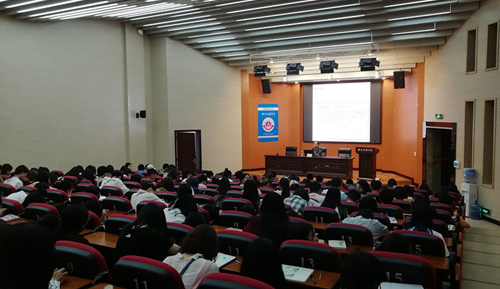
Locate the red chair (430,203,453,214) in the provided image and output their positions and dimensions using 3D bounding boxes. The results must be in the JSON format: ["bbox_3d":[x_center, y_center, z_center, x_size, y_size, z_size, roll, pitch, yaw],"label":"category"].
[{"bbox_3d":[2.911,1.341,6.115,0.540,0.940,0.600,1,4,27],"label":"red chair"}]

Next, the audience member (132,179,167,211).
[{"bbox_3d":[-1.425,1.054,5.350,0.520,1.130,0.750,2,5,27],"label":"audience member"}]

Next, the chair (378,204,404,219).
[{"bbox_3d":[1.901,1.254,5.384,0.530,0.960,0.620,2,5,25],"label":"chair"}]

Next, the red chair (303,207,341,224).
[{"bbox_3d":[0.941,1.200,4.842,0.530,0.960,0.620,2,5,26],"label":"red chair"}]

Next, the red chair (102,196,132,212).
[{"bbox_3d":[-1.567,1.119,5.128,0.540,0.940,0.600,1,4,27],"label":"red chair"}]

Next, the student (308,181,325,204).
[{"bbox_3d":[0.983,1.079,5.946,0.500,1.220,0.750,2,5,29],"label":"student"}]

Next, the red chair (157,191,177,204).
[{"bbox_3d":[-1.012,1.124,5.745,0.480,0.990,0.600,2,5,29],"label":"red chair"}]

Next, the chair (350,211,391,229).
[{"bbox_3d":[1.397,1.190,4.421,0.480,0.990,0.600,2,5,29],"label":"chair"}]

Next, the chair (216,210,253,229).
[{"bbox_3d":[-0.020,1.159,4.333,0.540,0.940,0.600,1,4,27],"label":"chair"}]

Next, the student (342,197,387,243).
[{"bbox_3d":[1.212,1.111,4.120,0.520,1.130,0.750,2,5,27],"label":"student"}]

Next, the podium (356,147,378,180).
[{"bbox_3d":[4.417,0.730,14.600,0.800,1.200,0.550,1,5,18],"label":"podium"}]

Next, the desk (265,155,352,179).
[{"bbox_3d":[2.342,0.841,15.557,3.522,0.748,0.720,2,5,29],"label":"desk"}]

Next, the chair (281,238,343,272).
[{"bbox_3d":[0.539,1.141,3.004,0.530,0.960,0.620,2,5,24],"label":"chair"}]

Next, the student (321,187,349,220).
[{"bbox_3d":[1.016,1.068,4.862,0.500,1.180,0.750,2,5,29],"label":"student"}]

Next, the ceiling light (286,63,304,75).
[{"bbox_3d":[1.593,-2.625,13.650,0.500,0.400,0.400,1,4,27],"label":"ceiling light"}]

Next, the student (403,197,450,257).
[{"bbox_3d":[1.611,1.078,3.696,0.460,1.150,0.720,1,4,27],"label":"student"}]

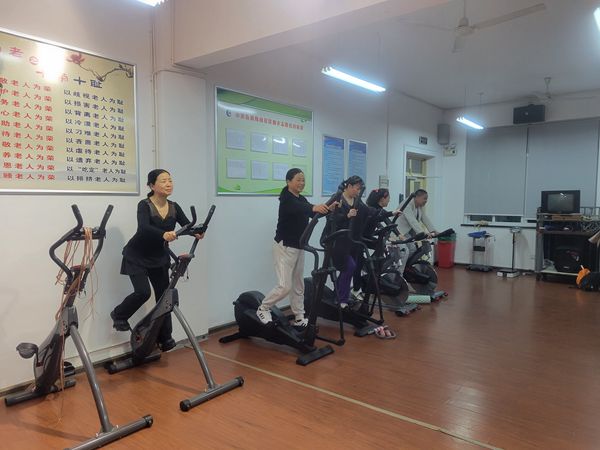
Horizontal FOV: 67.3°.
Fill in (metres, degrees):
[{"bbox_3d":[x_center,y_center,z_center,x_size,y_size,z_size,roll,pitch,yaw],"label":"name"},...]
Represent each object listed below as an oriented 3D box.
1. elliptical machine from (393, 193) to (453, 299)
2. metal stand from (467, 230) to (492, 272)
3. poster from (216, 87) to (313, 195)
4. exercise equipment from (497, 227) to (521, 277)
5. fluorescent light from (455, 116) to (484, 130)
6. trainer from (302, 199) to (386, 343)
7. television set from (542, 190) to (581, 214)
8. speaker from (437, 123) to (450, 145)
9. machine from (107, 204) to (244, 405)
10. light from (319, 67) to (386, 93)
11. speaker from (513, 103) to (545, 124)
[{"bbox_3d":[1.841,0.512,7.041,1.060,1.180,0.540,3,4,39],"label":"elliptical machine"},{"bbox_3d":[3.708,0.528,9.275,0.420,0.790,0.350,3,4,40],"label":"metal stand"},{"bbox_3d":[-0.359,-0.966,5.743,0.030,1.210,1.790,3,4,39],"label":"poster"},{"bbox_3d":[4.155,0.517,8.917,0.330,0.980,0.500,3,4,39],"label":"exercise equipment"},{"bbox_3d":[3.251,-1.923,8.534,0.160,0.090,1.220,3,4,39],"label":"fluorescent light"},{"bbox_3d":[0.433,0.411,5.393,1.180,1.560,0.570,3,4,39],"label":"trainer"},{"bbox_3d":[4.825,-0.416,8.287,0.610,0.400,0.450,3,4,39],"label":"television set"},{"bbox_3d":[3.255,-2.080,10.207,0.270,0.460,0.230,0,3,-6],"label":"speaker"},{"bbox_3d":[-1.063,0.558,3.714,1.170,1.450,0.560,3,4,39],"label":"machine"},{"bbox_3d":[0.683,-1.732,5.395,0.160,0.090,1.200,3,4,39],"label":"light"},{"bbox_3d":[4.660,-2.246,9.181,0.560,0.330,0.280,3,4,39],"label":"speaker"}]

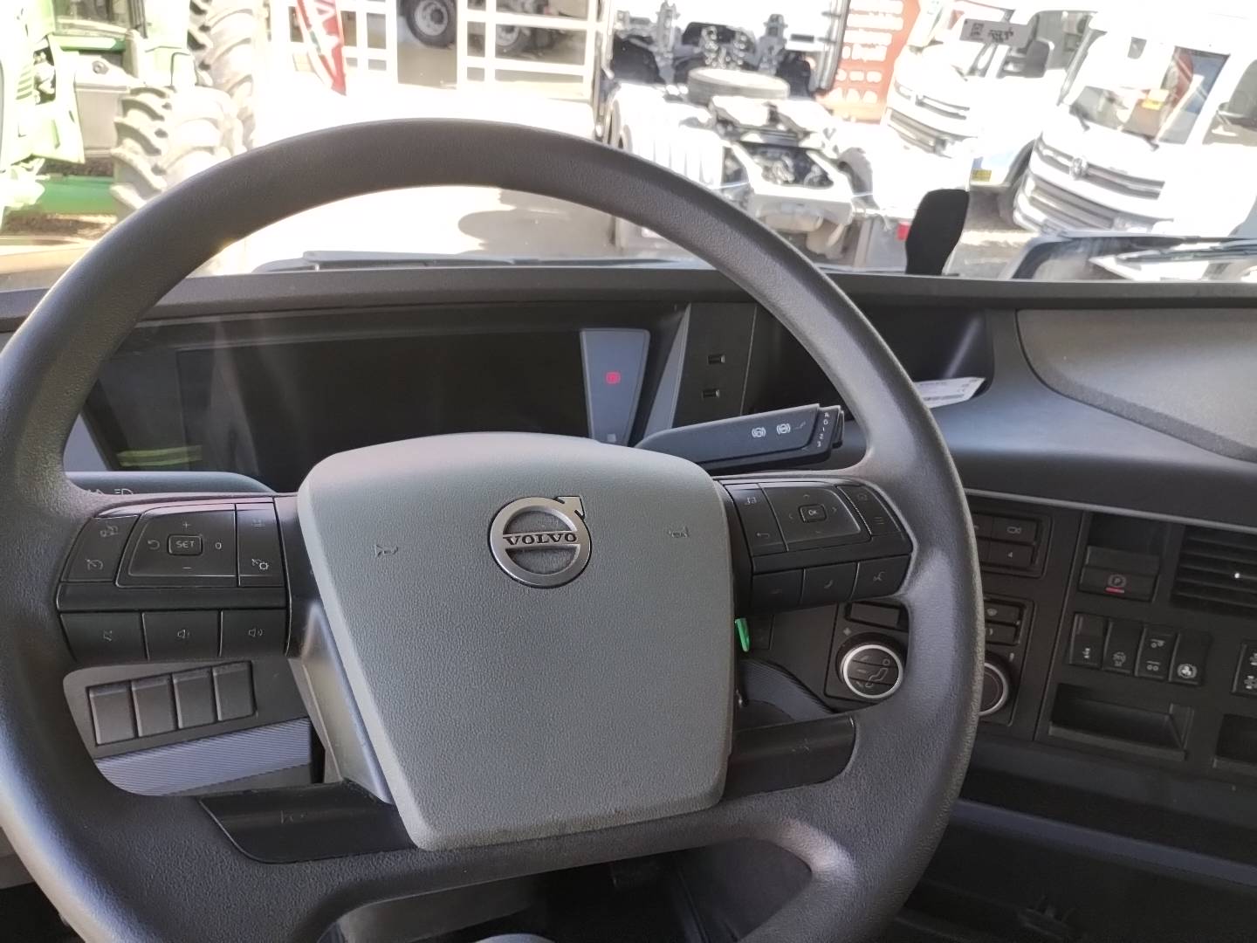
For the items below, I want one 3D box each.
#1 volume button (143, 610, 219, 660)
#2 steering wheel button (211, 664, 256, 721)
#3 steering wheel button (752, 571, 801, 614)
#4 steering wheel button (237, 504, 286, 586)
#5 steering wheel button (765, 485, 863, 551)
[{"bbox_3d":[-0.175,0.062,0.399,0.028,0.022,0.008,-1,20,-26],"label":"volume button"},{"bbox_3d":[-0.246,0.136,0.636,0.021,0.040,0.010,-7,25,-24],"label":"steering wheel button"},{"bbox_3d":[0.071,0.055,0.489,0.025,0.021,0.008,-3,20,-12],"label":"steering wheel button"},{"bbox_3d":[-0.155,0.031,0.425,0.017,0.008,0.045,5,45,-30],"label":"steering wheel button"},{"bbox_3d":[0.090,0.021,0.505,0.040,0.008,0.042,-10,49,-10],"label":"steering wheel button"}]

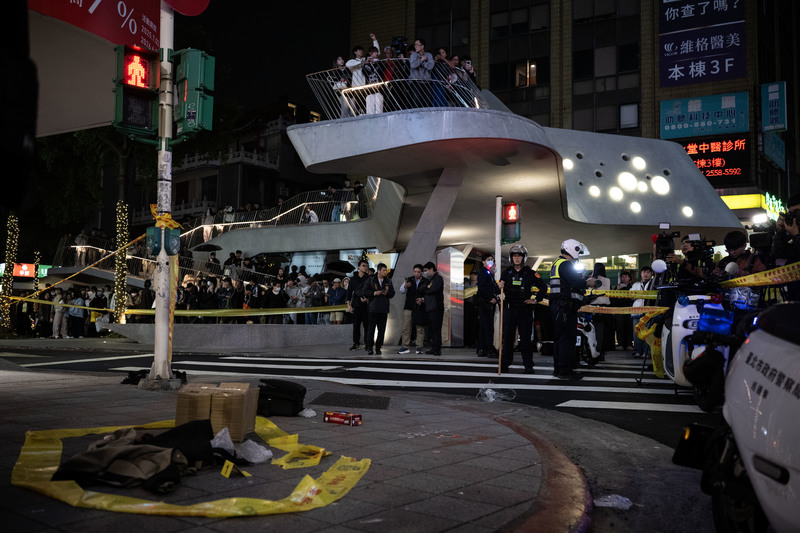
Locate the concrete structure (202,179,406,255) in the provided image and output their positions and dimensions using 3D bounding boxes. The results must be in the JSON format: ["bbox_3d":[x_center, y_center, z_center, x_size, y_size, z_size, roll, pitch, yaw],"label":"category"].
[{"bbox_3d":[-3.482,-1.847,26.500,7.500,2.800,3.800,0,-3,0],"label":"concrete structure"}]

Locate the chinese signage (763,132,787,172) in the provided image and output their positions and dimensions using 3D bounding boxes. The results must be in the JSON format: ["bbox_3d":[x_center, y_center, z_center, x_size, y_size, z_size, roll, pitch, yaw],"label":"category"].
[{"bbox_3d":[18.621,-5.967,34.133,0.200,1.550,4.778,-2,-4,40],"label":"chinese signage"}]

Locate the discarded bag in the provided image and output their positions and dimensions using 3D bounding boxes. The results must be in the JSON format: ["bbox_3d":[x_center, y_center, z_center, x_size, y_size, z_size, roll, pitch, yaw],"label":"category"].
[{"bbox_3d":[-0.826,0.917,4.800,0.340,0.250,0.260,0,-3,0],"label":"discarded bag"}]

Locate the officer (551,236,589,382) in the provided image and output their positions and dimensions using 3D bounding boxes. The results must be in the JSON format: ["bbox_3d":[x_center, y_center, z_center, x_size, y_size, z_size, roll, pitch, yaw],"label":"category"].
[{"bbox_3d":[2.222,0.559,8.950,0.480,1.790,0.500,0,-3,-9],"label":"officer"}]

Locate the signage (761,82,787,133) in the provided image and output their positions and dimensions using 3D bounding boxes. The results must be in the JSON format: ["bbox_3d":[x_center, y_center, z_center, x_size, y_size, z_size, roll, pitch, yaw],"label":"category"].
[{"bbox_3d":[20.364,-8.658,37.500,1.150,2.550,0.250,-1,-3,28],"label":"signage"}]

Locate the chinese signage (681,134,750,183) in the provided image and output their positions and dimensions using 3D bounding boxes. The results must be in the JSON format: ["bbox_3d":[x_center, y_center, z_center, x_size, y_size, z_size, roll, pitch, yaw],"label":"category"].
[{"bbox_3d":[14.599,-5.007,32.793,3.768,2.208,0.250,-1,-4,27],"label":"chinese signage"}]

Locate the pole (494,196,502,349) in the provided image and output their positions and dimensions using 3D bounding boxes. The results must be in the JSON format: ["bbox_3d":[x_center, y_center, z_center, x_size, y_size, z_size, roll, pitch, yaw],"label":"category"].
[{"bbox_3d":[1.863,0.129,13.027,0.120,2.930,0.120,-1,-4,23],"label":"pole"}]

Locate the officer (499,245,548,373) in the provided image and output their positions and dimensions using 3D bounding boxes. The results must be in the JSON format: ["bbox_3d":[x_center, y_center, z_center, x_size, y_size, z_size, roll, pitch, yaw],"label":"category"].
[{"bbox_3d":[1.704,0.586,9.500,0.680,1.780,0.420,0,-3,5],"label":"officer"}]

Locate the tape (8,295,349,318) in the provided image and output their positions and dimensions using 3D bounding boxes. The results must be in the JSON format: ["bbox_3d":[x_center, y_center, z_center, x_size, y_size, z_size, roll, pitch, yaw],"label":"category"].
[{"bbox_3d":[-5.892,0.964,16.200,11.000,0.550,0.300,-1,-3,29],"label":"tape"}]

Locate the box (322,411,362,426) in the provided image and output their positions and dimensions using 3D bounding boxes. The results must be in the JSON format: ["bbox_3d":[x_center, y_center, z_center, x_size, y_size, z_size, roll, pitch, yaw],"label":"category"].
[{"bbox_3d":[-0.388,1.041,4.713,0.246,0.068,0.108,-2,-4,37],"label":"box"}]

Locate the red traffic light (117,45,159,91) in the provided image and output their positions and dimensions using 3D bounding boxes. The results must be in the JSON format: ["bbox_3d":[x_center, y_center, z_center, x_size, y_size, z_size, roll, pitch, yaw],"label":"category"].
[{"bbox_3d":[-2.325,-1.763,6.100,0.320,0.350,0.210,2,-3,-37],"label":"red traffic light"}]

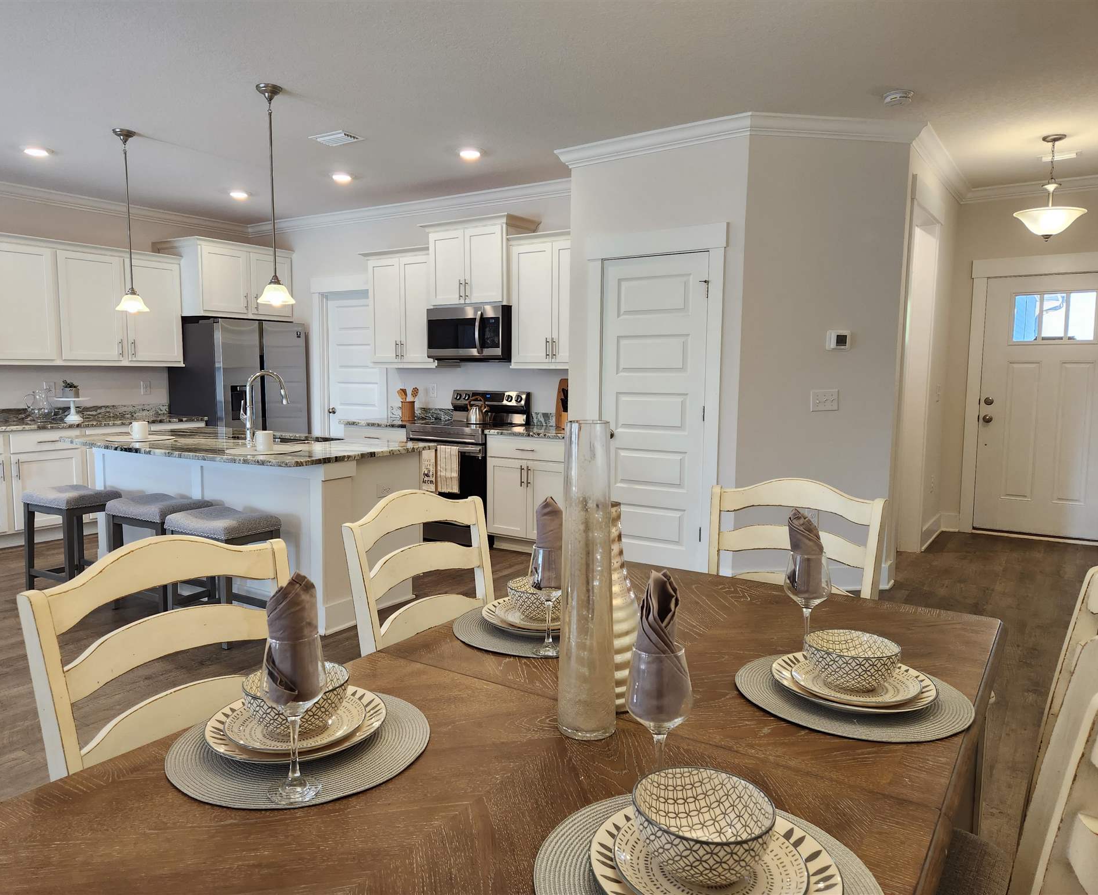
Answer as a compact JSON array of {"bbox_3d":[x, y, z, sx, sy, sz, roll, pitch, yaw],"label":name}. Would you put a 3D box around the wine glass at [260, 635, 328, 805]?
[{"bbox_3d":[-0.342,0.360,1.065,0.085,0.217,0.085,0,6,0],"label":"wine glass"}]

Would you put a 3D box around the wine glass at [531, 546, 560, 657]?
[{"bbox_3d":[0.002,0.297,1.533,0.082,0.205,0.082,0,6,0],"label":"wine glass"}]

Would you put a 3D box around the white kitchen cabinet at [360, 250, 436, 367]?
[{"bbox_3d":[-1.189,-1.169,6.747,0.805,0.970,0.375,4,7,34],"label":"white kitchen cabinet"}]

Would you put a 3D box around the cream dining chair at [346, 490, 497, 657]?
[{"bbox_3d":[-0.110,0.642,1.864,0.590,1.040,0.490,4,7,33],"label":"cream dining chair"}]

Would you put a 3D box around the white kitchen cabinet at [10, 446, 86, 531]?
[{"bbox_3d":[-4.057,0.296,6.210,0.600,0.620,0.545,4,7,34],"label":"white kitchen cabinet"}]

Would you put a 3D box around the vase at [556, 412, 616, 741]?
[{"bbox_3d":[0.060,0.198,1.208,0.090,0.474,0.090,0,6,0],"label":"vase"}]

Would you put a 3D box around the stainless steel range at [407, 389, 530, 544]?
[{"bbox_3d":[-0.634,0.141,6.316,0.765,1.170,0.670,4,7,33],"label":"stainless steel range"}]

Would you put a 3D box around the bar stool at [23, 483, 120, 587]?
[{"bbox_3d":[-2.854,0.551,4.787,0.505,0.635,0.350,4,7,34],"label":"bar stool"}]

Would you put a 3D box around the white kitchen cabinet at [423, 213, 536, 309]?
[{"bbox_3d":[-0.543,-1.420,6.189,0.870,0.635,0.440,4,7,34],"label":"white kitchen cabinet"}]

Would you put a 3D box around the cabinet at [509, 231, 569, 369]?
[{"bbox_3d":[0.095,-1.082,5.921,0.770,0.980,0.370,4,7,33],"label":"cabinet"}]

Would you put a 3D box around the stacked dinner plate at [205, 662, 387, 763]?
[{"bbox_3d":[-0.389,0.406,1.237,0.272,0.090,0.272,0,6,0],"label":"stacked dinner plate"}]

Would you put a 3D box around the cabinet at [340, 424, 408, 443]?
[{"bbox_3d":[-1.255,0.223,6.744,0.732,0.870,0.610,4,7,33],"label":"cabinet"}]

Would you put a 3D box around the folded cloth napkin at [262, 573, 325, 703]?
[{"bbox_3d":[-0.338,0.254,1.051,0.074,0.183,0.072,4,7,33],"label":"folded cloth napkin"}]

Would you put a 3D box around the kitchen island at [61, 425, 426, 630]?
[{"bbox_3d":[-1.950,0.415,4.769,2.450,0.914,1.060,4,7,34],"label":"kitchen island"}]

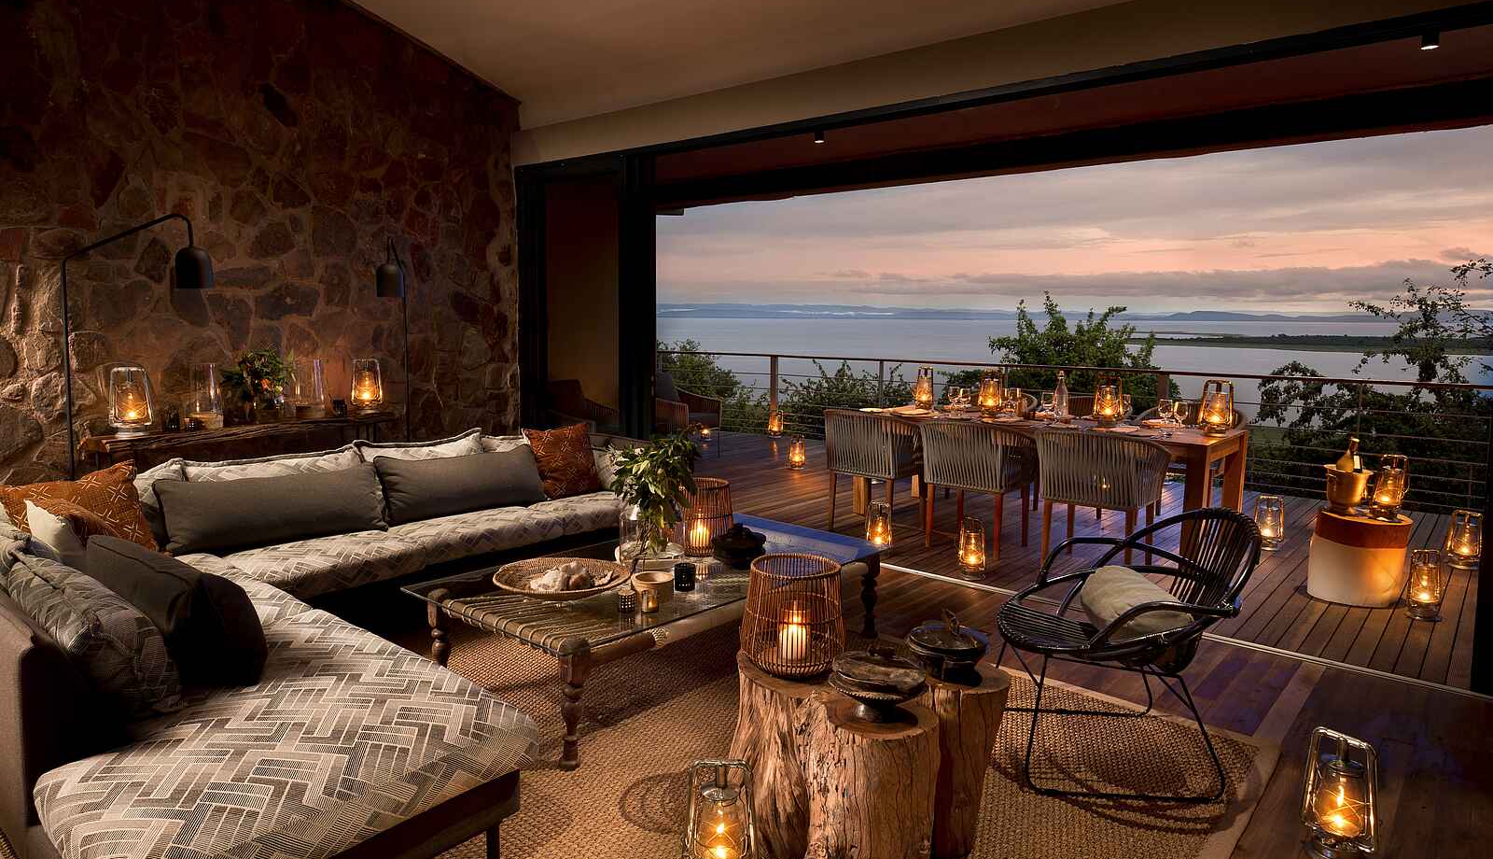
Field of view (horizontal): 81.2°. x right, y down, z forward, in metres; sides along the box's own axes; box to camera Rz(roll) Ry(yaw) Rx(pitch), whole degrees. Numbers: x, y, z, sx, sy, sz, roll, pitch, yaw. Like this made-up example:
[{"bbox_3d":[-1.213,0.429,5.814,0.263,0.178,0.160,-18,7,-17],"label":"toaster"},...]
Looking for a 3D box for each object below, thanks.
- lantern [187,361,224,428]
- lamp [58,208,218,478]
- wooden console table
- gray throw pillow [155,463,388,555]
[{"bbox_3d":[-3.087,-0.213,4.961,0.157,0.391,0.157,7,10,41],"label":"lantern"},{"bbox_3d":[-3.155,-0.103,4.450,0.893,1.959,0.233,1,8,7],"label":"lamp"},{"bbox_3d":[-2.903,0.354,5.121,0.400,0.770,1.530,7,9,41],"label":"wooden console table"},{"bbox_3d":[-2.156,0.339,3.998,0.900,0.350,0.170,-6,-9,-41],"label":"gray throw pillow"}]

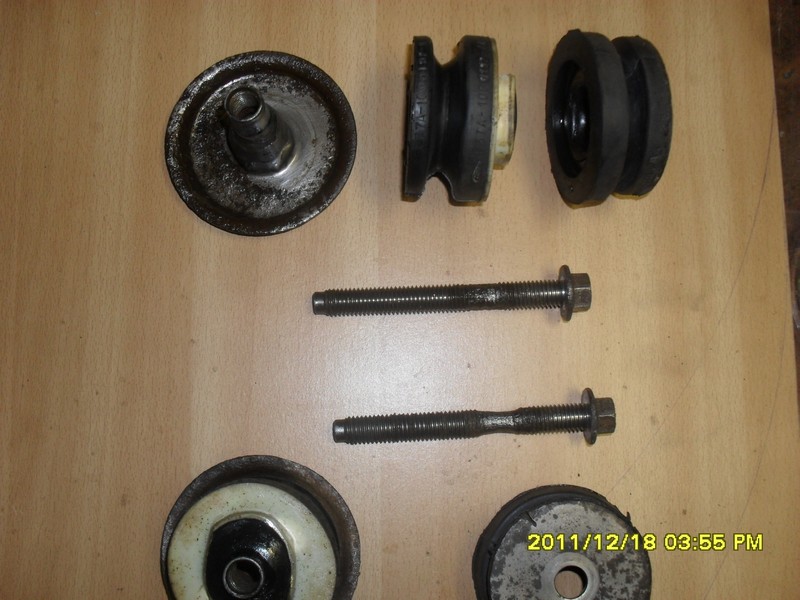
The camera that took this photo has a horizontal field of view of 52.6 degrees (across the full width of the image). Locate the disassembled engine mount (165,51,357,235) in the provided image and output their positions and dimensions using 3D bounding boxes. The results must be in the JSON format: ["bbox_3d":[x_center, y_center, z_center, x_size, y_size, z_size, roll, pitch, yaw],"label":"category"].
[{"bbox_3d":[-0.061,-0.071,0.337,0.084,0.049,0.084,0,83,1],"label":"disassembled engine mount"}]

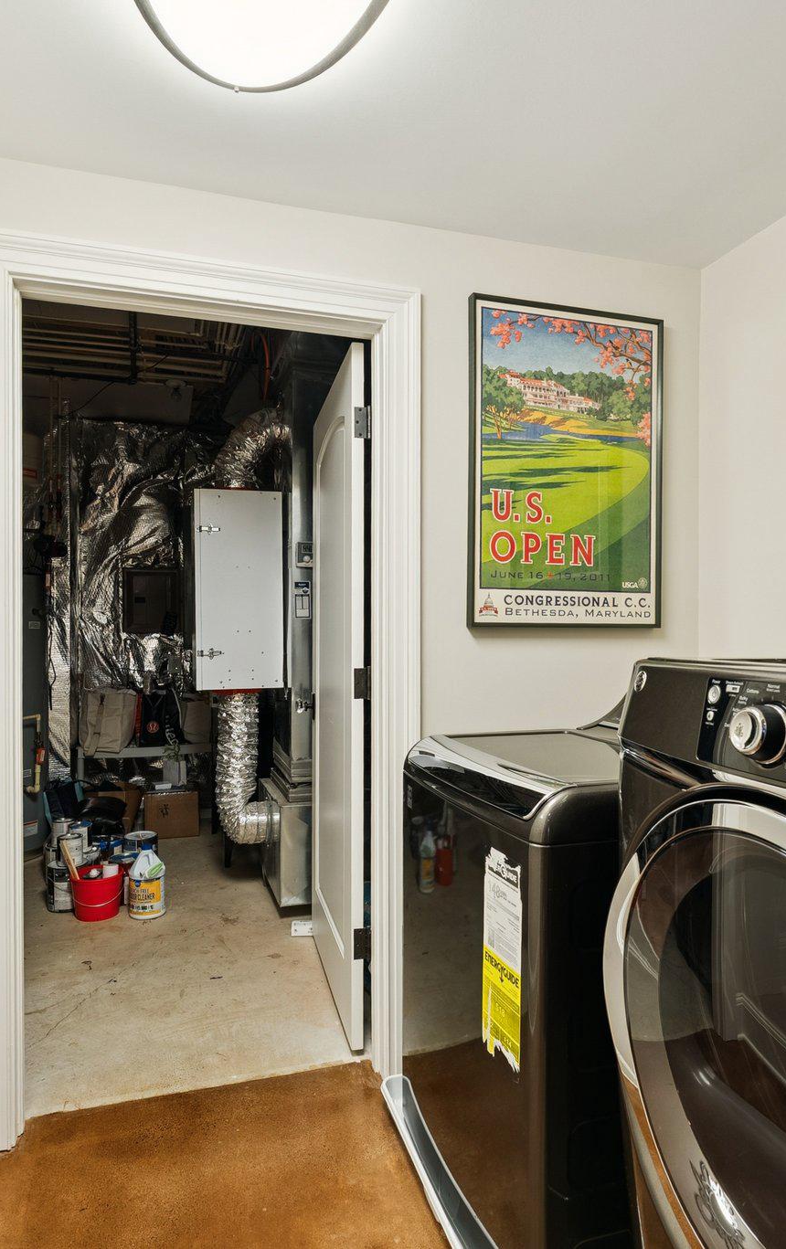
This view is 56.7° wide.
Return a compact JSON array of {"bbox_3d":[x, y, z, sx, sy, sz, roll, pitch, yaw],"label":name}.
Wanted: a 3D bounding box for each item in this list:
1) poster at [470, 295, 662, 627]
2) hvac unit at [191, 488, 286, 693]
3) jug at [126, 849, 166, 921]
[{"bbox_3d":[0.524,-0.458,2.156,0.622,0.940,0.027,0,0,-17],"label":"poster"},{"bbox_3d":[-0.676,-0.139,3.130,0.352,0.806,0.380,0,0,-17],"label":"hvac unit"},{"bbox_3d":[-1.060,1.099,3.153,0.152,0.297,0.149,0,0,-7],"label":"jug"}]

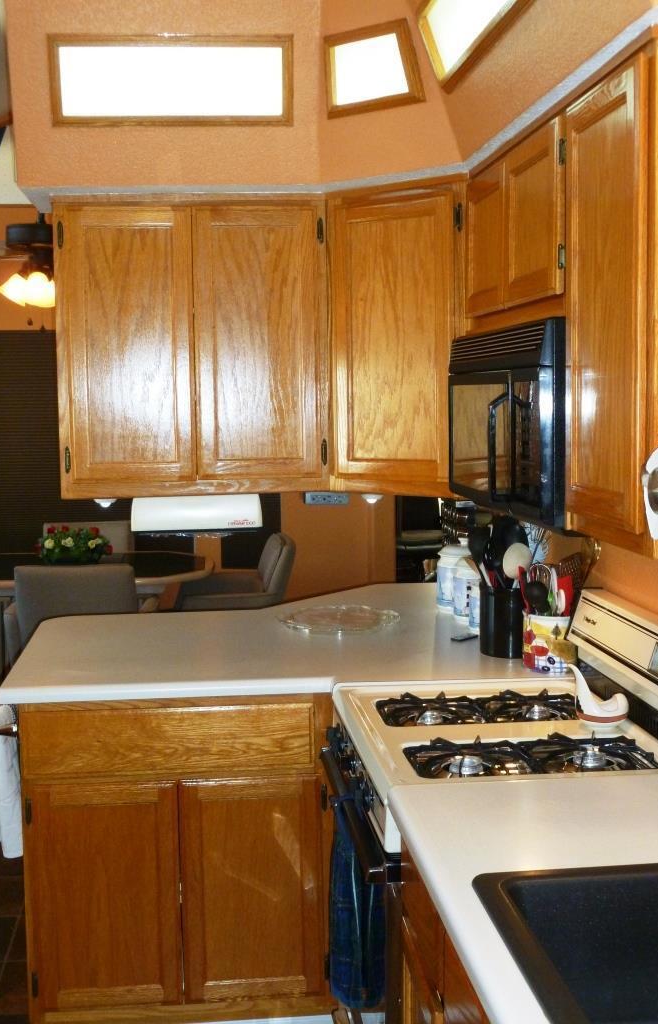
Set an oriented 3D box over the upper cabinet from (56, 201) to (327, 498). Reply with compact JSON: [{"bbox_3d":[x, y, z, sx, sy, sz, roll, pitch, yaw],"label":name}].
[{"bbox_3d":[-0.356,-0.424,3.057,0.680,0.740,0.320,-1,6,-7],"label":"upper cabinet"}]

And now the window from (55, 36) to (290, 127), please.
[{"bbox_3d":[-0.369,-1.019,2.736,0.570,0.200,0.050,-1,21,-7],"label":"window"}]

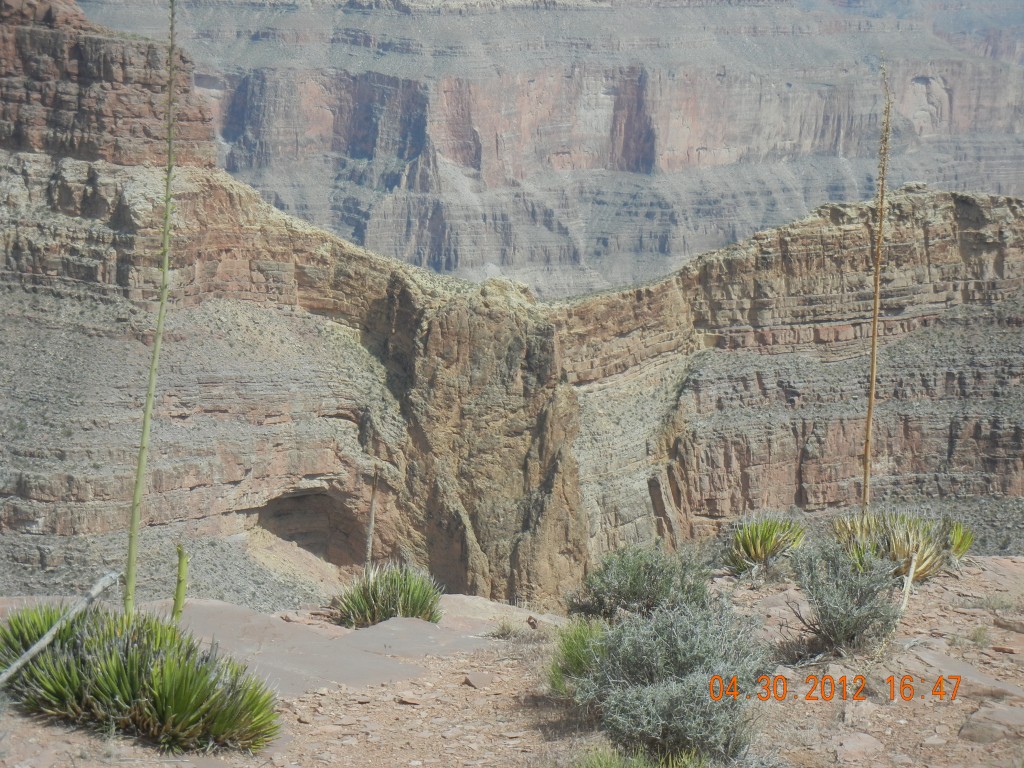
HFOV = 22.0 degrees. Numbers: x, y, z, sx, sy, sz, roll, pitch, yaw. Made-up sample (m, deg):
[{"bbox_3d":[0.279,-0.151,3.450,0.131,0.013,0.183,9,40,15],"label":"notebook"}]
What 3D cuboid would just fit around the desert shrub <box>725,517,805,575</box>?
[{"bbox_3d":[1.295,0.828,13.500,0.398,0.288,0.369,1,9,0],"label":"desert shrub"}]

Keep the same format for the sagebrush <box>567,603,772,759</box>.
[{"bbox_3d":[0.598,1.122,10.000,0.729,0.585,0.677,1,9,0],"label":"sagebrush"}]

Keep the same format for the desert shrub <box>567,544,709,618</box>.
[{"bbox_3d":[0.596,0.930,12.400,0.640,0.375,0.560,1,9,0],"label":"desert shrub"}]

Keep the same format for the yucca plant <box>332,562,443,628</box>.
[{"bbox_3d":[-0.577,0.980,12.200,0.494,0.291,0.433,1,9,0],"label":"yucca plant"}]

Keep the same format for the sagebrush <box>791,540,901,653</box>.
[{"bbox_3d":[1.469,0.936,11.600,0.470,0.469,0.426,1,9,0],"label":"sagebrush"}]

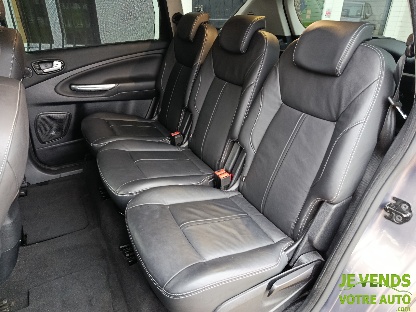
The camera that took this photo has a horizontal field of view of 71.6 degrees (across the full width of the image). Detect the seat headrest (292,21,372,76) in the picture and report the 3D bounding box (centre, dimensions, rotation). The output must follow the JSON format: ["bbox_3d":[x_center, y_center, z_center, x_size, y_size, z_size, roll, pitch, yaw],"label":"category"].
[{"bbox_3d":[0.369,-0.332,0.881,0.108,0.165,0.201,1,23,-33],"label":"seat headrest"}]

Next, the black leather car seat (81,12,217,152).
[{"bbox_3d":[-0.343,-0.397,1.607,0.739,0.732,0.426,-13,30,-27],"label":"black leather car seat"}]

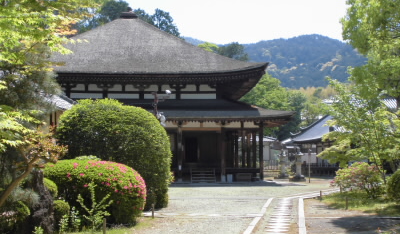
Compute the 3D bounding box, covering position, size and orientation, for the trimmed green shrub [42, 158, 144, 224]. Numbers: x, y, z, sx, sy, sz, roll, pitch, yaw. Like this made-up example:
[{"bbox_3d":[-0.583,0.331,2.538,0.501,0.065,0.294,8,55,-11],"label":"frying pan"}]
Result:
[{"bbox_3d":[-2.629,1.821,14.203,2.600,1.550,2.300,0,-4,0],"label":"trimmed green shrub"}]

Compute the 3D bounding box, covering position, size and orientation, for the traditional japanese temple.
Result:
[{"bbox_3d":[-6.127,-2.202,49.773,24.000,14.930,24.000,0,-4,-4],"label":"traditional japanese temple"}]

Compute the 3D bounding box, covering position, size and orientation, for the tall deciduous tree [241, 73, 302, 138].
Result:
[{"bbox_3d":[8.614,0.690,71.152,8.800,12.400,8.800,0,-4,0],"label":"tall deciduous tree"}]

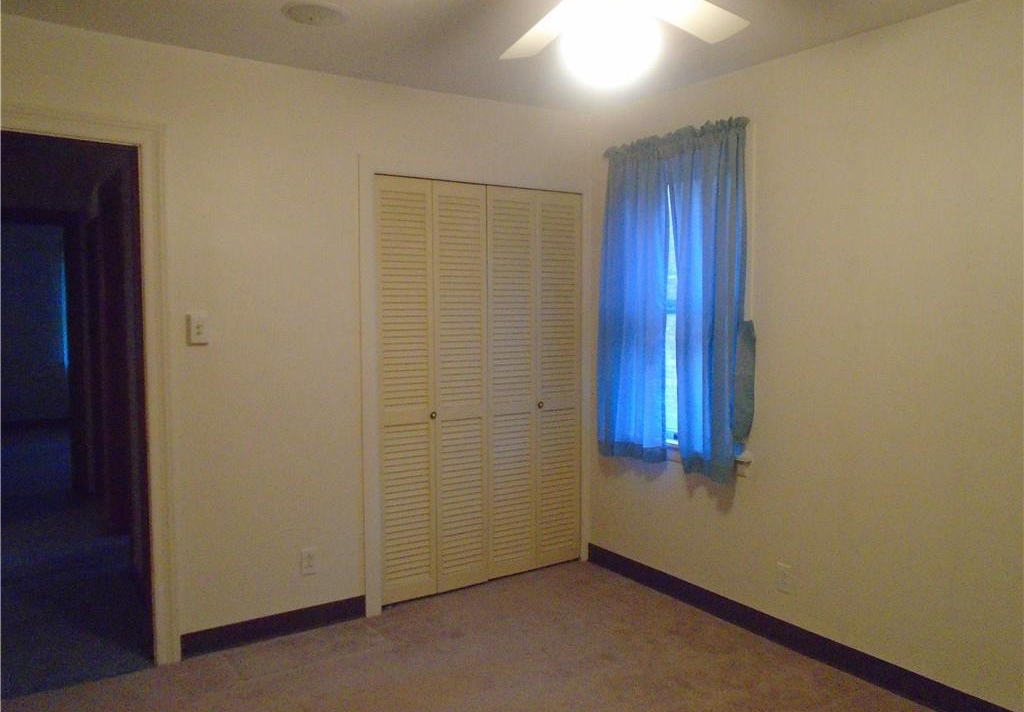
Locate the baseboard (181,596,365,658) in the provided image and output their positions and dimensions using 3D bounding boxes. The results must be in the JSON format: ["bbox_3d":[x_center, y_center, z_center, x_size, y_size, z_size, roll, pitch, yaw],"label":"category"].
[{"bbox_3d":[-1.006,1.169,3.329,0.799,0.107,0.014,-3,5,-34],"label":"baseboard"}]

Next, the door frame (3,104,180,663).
[{"bbox_3d":[-1.756,0.190,2.794,0.960,2.132,0.130,-3,5,-34],"label":"door frame"}]

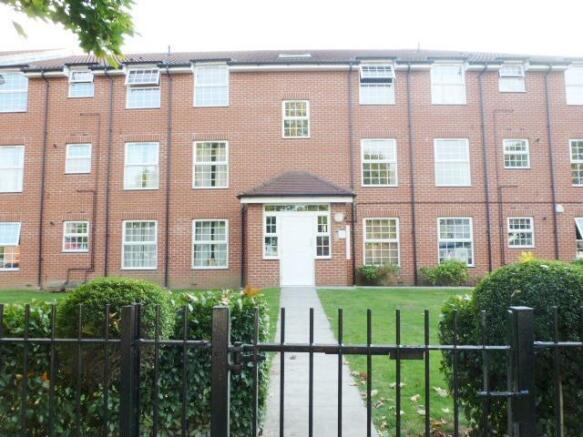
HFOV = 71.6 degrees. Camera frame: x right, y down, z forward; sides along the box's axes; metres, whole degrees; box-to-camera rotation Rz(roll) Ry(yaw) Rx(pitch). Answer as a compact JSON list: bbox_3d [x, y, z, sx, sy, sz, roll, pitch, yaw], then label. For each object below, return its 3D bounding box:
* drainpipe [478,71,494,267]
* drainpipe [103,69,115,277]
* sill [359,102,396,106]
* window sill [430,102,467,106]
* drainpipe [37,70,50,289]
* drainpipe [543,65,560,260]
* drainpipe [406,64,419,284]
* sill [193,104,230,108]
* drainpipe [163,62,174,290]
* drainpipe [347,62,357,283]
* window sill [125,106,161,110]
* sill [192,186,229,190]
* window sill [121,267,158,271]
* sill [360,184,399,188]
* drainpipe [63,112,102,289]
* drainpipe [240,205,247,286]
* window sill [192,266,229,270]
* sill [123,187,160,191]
[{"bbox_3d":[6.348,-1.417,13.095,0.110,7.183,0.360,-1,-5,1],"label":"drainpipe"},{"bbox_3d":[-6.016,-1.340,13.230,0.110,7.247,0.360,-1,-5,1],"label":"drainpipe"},{"bbox_3d":[2.882,-3.820,13.547,1.237,0.084,0.130,0,-4,1],"label":"sill"},{"bbox_3d":[5.259,-3.813,13.521,1.182,0.084,0.130,0,-4,1],"label":"window sill"},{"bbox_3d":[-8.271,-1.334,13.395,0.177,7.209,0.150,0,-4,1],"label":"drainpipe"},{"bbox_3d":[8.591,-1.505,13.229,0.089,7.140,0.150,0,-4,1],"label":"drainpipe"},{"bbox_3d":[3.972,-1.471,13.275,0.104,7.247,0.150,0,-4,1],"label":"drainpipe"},{"bbox_3d":[-2.696,-3.768,13.602,1.241,0.084,0.130,0,-4,1],"label":"sill"},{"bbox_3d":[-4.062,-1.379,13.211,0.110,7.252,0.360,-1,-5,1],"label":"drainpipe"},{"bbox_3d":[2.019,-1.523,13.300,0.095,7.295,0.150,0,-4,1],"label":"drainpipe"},{"bbox_3d":[-4.948,-3.704,13.606,1.185,0.090,0.130,-1,-5,1],"label":"window sill"},{"bbox_3d":[-2.675,-0.993,13.390,1.212,0.084,0.130,0,-4,1],"label":"sill"},{"bbox_3d":[-4.919,1.635,13.148,1.194,0.090,0.130,-1,-5,1],"label":"window sill"},{"bbox_3d":[2.912,-1.065,13.290,1.205,0.090,0.130,-1,-5,1],"label":"sill"},{"bbox_3d":[-6.891,-0.655,13.328,0.968,5.802,0.150,0,-4,1],"label":"drainpipe"},{"bbox_3d":[-1.563,0.927,13.175,0.092,2.622,0.100,0,-4,1],"label":"drainpipe"},{"bbox_3d":[-2.612,1.615,13.123,1.192,0.090,0.130,-1,-5,1],"label":"window sill"},{"bbox_3d":[-4.929,-0.973,13.371,1.204,0.090,0.130,-1,-5,1],"label":"sill"}]

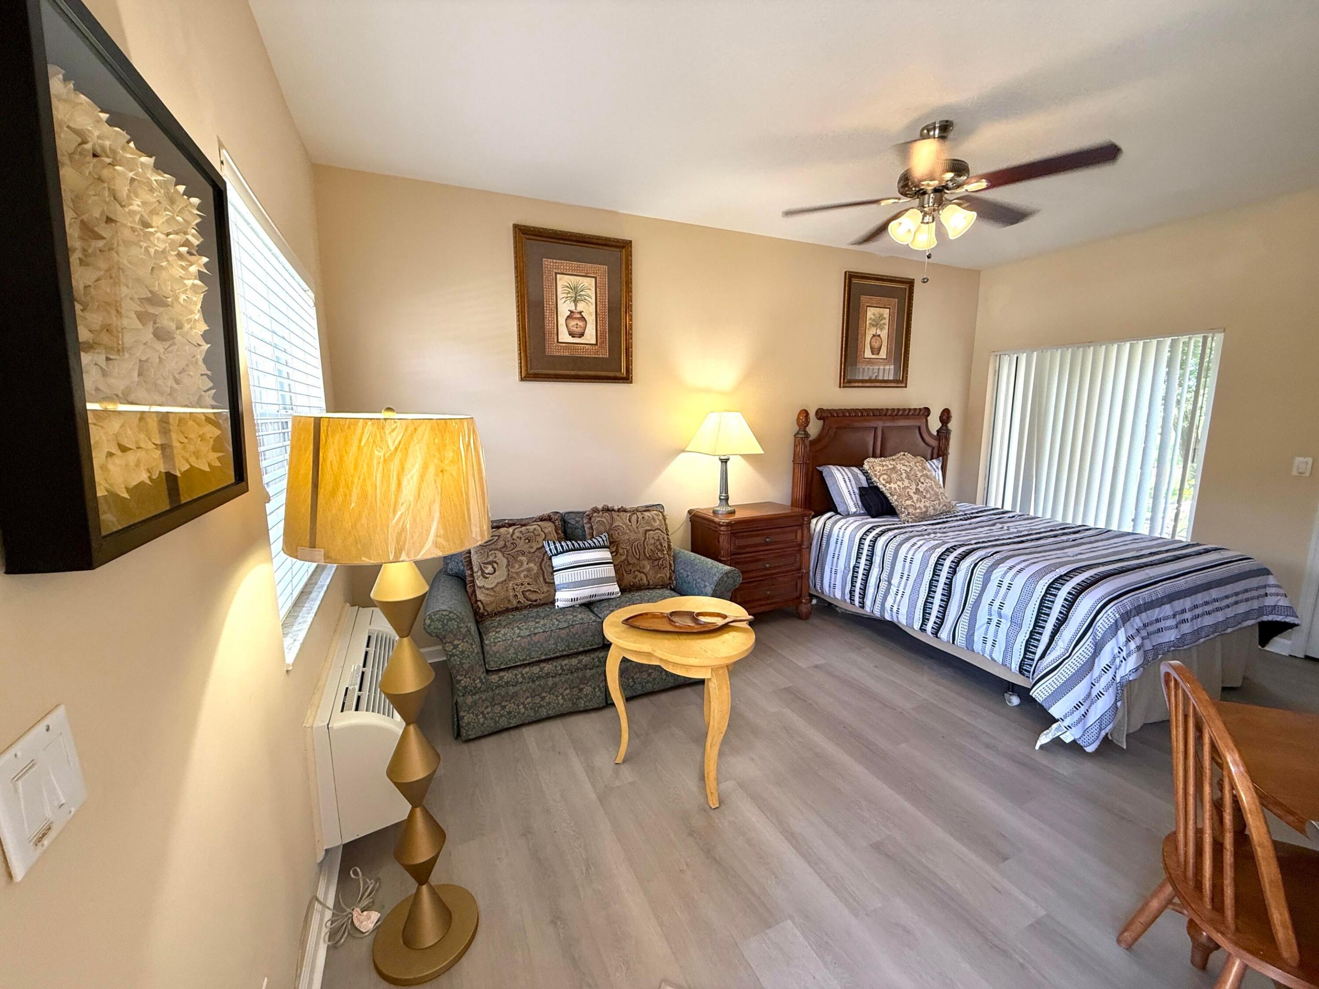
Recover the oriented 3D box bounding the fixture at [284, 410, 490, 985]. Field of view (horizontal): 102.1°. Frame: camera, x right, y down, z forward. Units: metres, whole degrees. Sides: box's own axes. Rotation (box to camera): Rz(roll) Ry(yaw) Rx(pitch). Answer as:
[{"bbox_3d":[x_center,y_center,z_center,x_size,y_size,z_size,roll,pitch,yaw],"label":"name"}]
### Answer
[{"bbox_3d":[-0.686,0.536,1.452,0.458,1.527,0.458,-5,10,-25],"label":"fixture"}]

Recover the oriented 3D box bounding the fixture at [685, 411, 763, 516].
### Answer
[{"bbox_3d":[0.450,-0.215,3.702,0.391,0.708,0.391,-5,10,-25],"label":"fixture"}]

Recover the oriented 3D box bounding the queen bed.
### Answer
[{"bbox_3d":[2.230,0.187,3.537,1.848,1.523,2.295,-5,10,-25],"label":"queen bed"}]

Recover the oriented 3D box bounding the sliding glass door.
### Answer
[{"bbox_3d":[3.357,-0.203,4.303,0.086,1.962,1.500,-5,10,-25],"label":"sliding glass door"}]

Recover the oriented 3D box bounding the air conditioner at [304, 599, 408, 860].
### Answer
[{"bbox_3d":[-1.108,0.771,2.078,0.265,0.405,1.113,-5,10,-25],"label":"air conditioner"}]

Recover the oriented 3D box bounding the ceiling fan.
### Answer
[{"bbox_3d":[1.211,-1.354,2.369,1.273,0.538,1.273,-5,10,-25],"label":"ceiling fan"}]

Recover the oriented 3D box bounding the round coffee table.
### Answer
[{"bbox_3d":[0.099,0.857,2.228,0.621,0.639,0.636,-5,10,-25],"label":"round coffee table"}]

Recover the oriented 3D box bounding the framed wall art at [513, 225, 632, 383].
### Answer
[{"bbox_3d":[-0.509,-1.155,3.317,0.742,0.900,0.038,-5,10,-25],"label":"framed wall art"}]

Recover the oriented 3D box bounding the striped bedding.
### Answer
[{"bbox_3d":[2.272,0.558,3.492,1.894,0.621,2.106,-5,10,-25],"label":"striped bedding"}]

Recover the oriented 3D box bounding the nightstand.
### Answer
[{"bbox_3d":[0.662,0.516,3.865,0.765,0.792,0.500,-5,10,-25],"label":"nightstand"}]

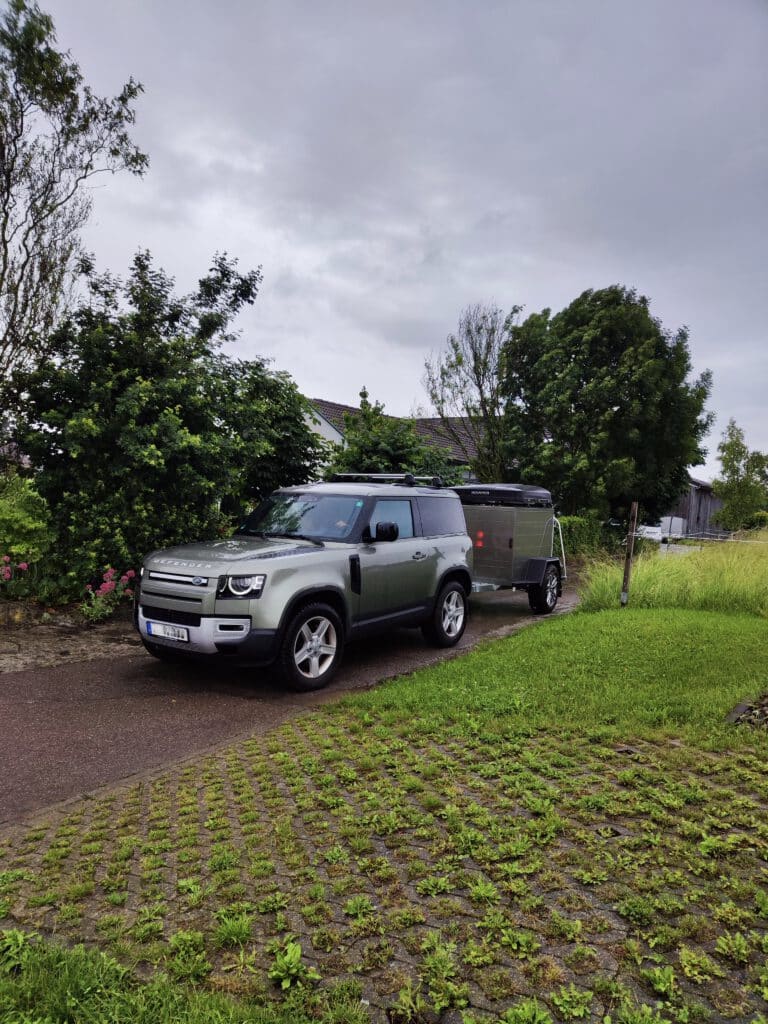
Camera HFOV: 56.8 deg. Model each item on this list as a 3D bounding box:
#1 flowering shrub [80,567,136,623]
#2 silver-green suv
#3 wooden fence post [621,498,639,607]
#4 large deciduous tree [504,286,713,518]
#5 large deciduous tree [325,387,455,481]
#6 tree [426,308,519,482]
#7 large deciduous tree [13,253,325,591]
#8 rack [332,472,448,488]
[{"bbox_3d":[-3.415,1.023,8.800,0.700,0.720,0.650,2,1,-21],"label":"flowering shrub"},{"bbox_3d":[-0.605,0.582,7.868,2.030,1.950,4.450,3,1,33],"label":"silver-green suv"},{"bbox_3d":[4.237,0.732,12.229,0.110,1.830,0.110,5,0,19],"label":"wooden fence post"},{"bbox_3d":[8.247,-3.297,26.082,7.620,9.860,7.240,3,1,17],"label":"large deciduous tree"},{"bbox_3d":[0.136,-0.814,17.537,3.200,4.470,3.040,3,1,0],"label":"large deciduous tree"},{"bbox_3d":[2.750,-2.490,22.066,3.100,7.890,2.940,3,1,7],"label":"tree"},{"bbox_3d":[-3.596,-1.453,11.847,5.190,5.590,4.670,2,1,-17],"label":"large deciduous tree"},{"bbox_3d":[0.013,-0.386,8.731,1.240,0.150,0.800,3,1,33],"label":"rack"}]

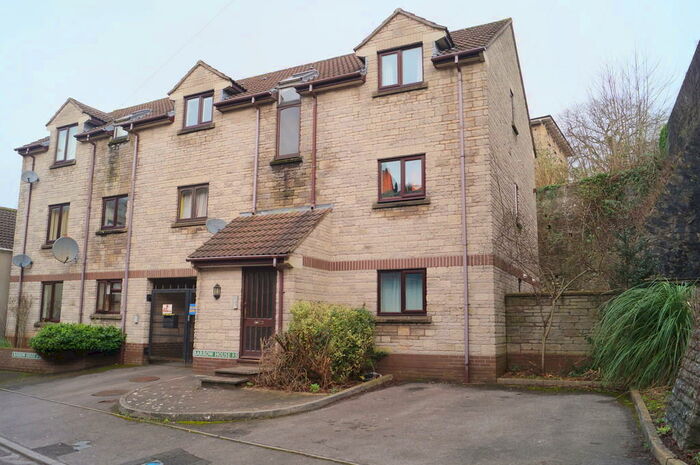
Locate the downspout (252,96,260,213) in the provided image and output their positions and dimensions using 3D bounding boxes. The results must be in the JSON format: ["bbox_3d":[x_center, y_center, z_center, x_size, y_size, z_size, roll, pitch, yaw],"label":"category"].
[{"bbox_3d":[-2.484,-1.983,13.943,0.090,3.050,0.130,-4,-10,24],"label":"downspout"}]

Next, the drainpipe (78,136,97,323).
[{"bbox_3d":[-8.523,0.309,16.738,0.090,7.051,0.270,-4,-9,26],"label":"drainpipe"}]

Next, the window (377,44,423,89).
[{"bbox_3d":[1.233,-3.984,12.682,1.160,1.030,0.120,-4,-10,24],"label":"window"}]

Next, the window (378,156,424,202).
[{"bbox_3d":[1.213,-1.218,12.171,1.189,1.059,0.100,-4,-10,26],"label":"window"}]

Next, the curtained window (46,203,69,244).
[{"bbox_3d":[-9.621,-0.280,17.383,1.149,1.280,0.100,-4,-10,26],"label":"curtained window"}]

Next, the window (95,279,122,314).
[{"bbox_3d":[-7.232,1.939,15.831,1.151,1.027,0.100,-4,-10,26],"label":"window"}]

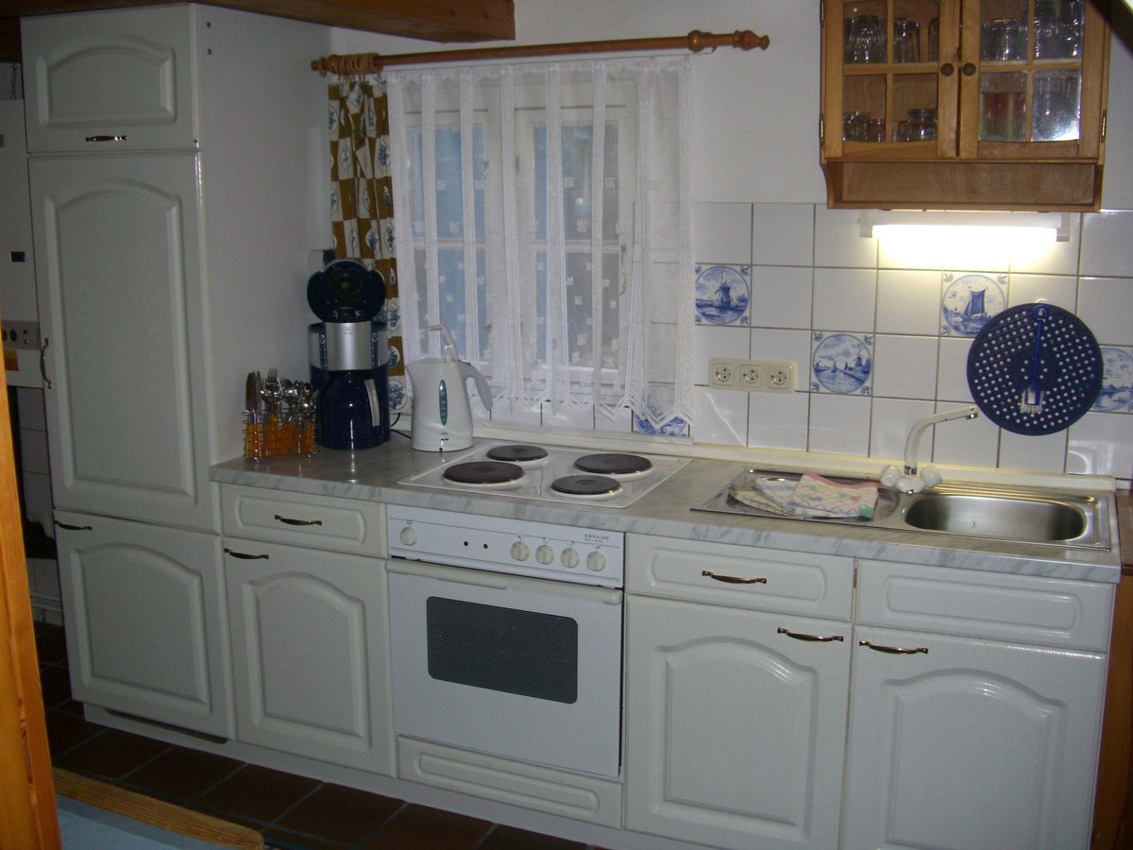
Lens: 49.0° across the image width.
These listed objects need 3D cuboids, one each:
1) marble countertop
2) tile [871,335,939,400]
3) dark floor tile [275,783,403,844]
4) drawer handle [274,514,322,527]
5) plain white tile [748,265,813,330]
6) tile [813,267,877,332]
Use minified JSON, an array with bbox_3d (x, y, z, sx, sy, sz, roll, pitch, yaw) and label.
[{"bbox_3d":[0.173,0.146,2.934,2.096,0.038,0.603,5,12,23],"label":"marble countertop"},{"bbox_3d":[0.797,-0.137,2.927,0.150,0.150,0.009,5,12,24],"label":"tile"},{"bbox_3d":[-0.546,0.955,3.087,0.243,0.012,0.232,5,12,23],"label":"dark floor tile"},{"bbox_3d":[-0.659,0.235,3.032,0.142,0.018,0.026,5,12,24],"label":"drawer handle"},{"bbox_3d":[0.524,-0.308,3.020,0.150,0.150,0.009,5,12,24],"label":"plain white tile"},{"bbox_3d":[0.661,-0.296,2.959,0.150,0.150,0.009,5,12,24],"label":"tile"}]

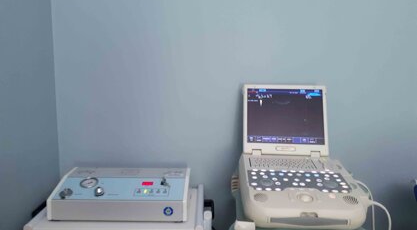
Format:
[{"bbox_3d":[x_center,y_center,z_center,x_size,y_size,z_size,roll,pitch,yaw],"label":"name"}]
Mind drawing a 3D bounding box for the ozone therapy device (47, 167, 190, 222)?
[{"bbox_3d":[-0.291,0.274,1.157,0.440,0.113,0.241,0,6,1],"label":"ozone therapy device"}]

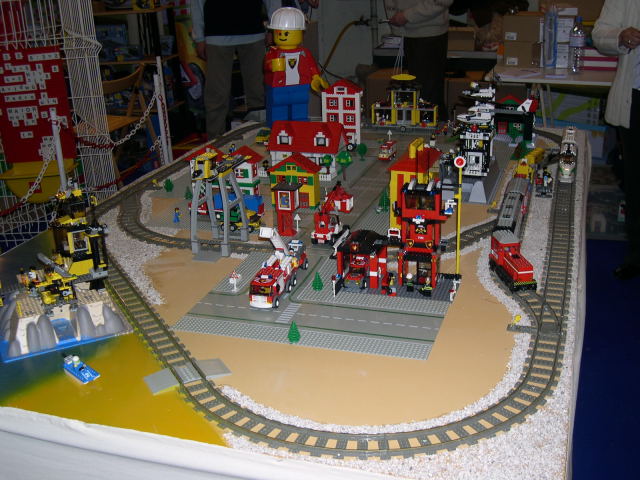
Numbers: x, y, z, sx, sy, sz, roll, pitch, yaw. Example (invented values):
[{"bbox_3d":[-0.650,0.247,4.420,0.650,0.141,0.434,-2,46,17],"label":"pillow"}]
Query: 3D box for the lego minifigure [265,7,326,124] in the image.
[{"bbox_3d":[-0.105,-0.685,3.153,0.262,0.498,0.185,-8,21,-16],"label":"lego minifigure"}]

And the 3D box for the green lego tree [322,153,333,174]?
[{"bbox_3d":[0.028,-0.245,2.553,0.037,0.072,0.037,4,21,18],"label":"green lego tree"}]

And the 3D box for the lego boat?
[{"bbox_3d":[-0.419,0.225,1.362,0.034,0.037,0.083,-20,26,-40],"label":"lego boat"}]

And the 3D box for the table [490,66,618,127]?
[{"bbox_3d":[1.657,-0.613,4.546,1.300,0.730,0.780,4,21,18],"label":"table"}]

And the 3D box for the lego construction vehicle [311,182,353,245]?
[{"bbox_3d":[0.026,-0.071,2.018,0.054,0.110,0.158,4,21,18],"label":"lego construction vehicle"}]

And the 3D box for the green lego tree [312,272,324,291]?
[{"bbox_3d":[-0.005,0.089,1.688,0.022,0.039,0.022,4,21,18],"label":"green lego tree"}]

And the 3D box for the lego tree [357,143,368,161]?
[{"bbox_3d":[0.152,-0.312,2.746,0.035,0.057,0.035,4,21,18],"label":"lego tree"}]

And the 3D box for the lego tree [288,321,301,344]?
[{"bbox_3d":[-0.049,0.171,1.458,0.022,0.044,0.022,-2,20,1],"label":"lego tree"}]

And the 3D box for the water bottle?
[{"bbox_3d":[1.482,-1.113,4.433,0.090,0.310,0.090,4,21,18],"label":"water bottle"}]

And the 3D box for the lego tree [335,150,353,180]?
[{"bbox_3d":[0.076,-0.240,2.500,0.054,0.095,0.054,-2,20,1],"label":"lego tree"}]

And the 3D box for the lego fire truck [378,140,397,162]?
[{"bbox_3d":[0.242,-0.321,2.768,0.042,0.052,0.096,4,21,18],"label":"lego fire truck"}]

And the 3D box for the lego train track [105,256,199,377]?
[{"bbox_3d":[-0.381,0.141,1.627,0.064,0.011,0.635,-12,22,-25],"label":"lego train track"}]

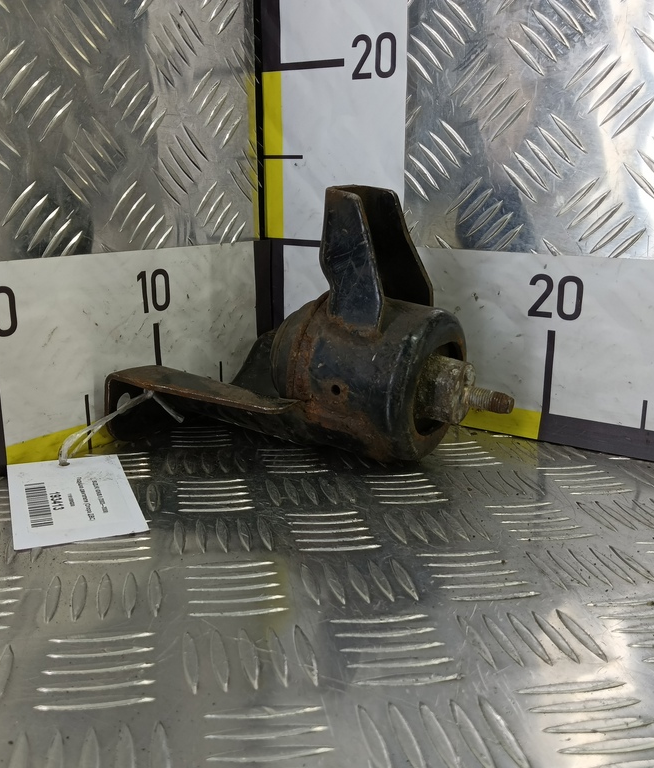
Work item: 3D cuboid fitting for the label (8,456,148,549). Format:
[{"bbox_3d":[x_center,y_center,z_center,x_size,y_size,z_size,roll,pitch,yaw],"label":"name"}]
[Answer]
[{"bbox_3d":[-0.111,0.049,0.299,0.050,0.003,0.073,-4,21,-26],"label":"label"}]

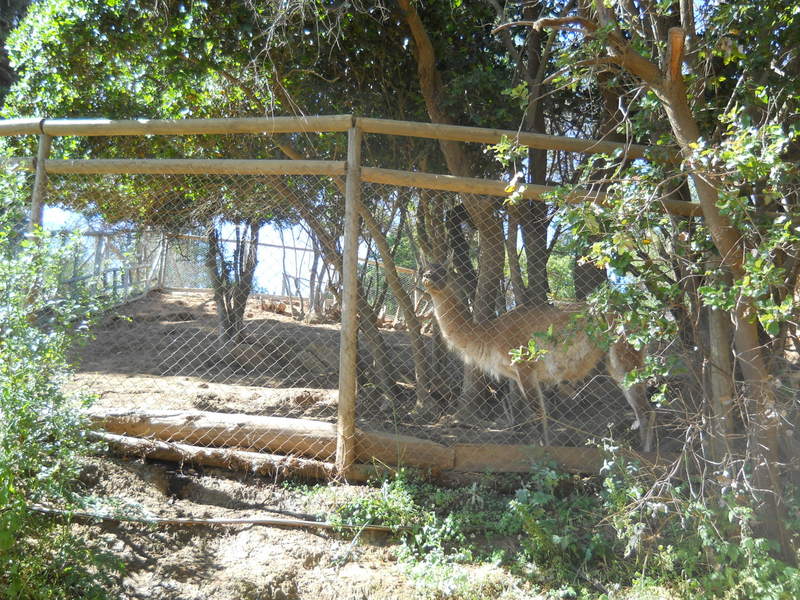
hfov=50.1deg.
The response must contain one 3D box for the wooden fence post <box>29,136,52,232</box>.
[{"bbox_3d":[-2.677,-0.139,6.257,0.095,2.262,0.095,2,-11,-14],"label":"wooden fence post"}]

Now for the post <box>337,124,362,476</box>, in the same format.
[{"bbox_3d":[-0.326,-0.043,5.561,0.108,2.309,0.108,2,-11,-6],"label":"post"}]

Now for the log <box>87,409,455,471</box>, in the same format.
[{"bbox_3d":[-0.901,0.898,5.615,2.549,0.250,0.250,3,-10,11],"label":"log"}]

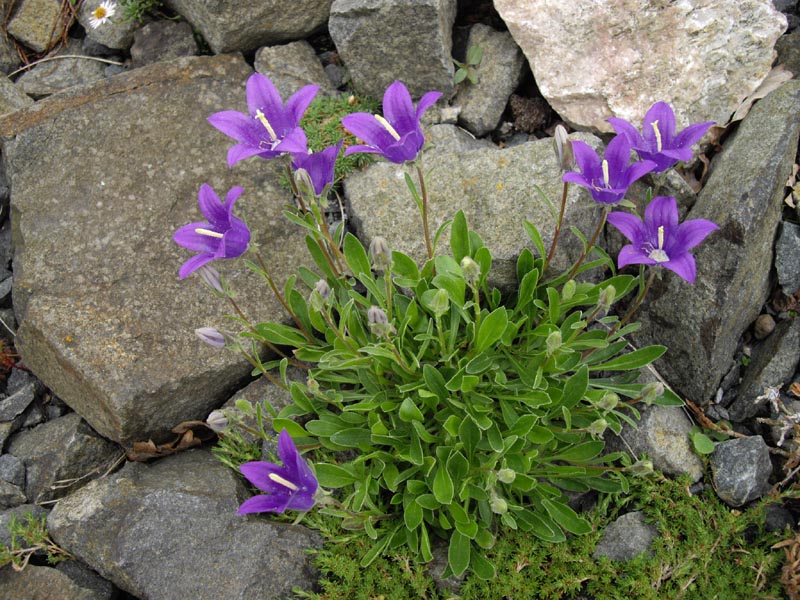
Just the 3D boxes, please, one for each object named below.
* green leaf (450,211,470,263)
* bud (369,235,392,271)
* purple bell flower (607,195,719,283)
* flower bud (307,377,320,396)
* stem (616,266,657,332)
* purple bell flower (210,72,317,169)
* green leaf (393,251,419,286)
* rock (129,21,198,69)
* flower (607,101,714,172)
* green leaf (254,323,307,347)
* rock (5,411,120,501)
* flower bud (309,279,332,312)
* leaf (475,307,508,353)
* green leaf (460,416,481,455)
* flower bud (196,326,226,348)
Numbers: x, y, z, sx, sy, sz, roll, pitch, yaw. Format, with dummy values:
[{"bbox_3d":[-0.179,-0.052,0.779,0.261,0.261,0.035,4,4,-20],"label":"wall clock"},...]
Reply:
[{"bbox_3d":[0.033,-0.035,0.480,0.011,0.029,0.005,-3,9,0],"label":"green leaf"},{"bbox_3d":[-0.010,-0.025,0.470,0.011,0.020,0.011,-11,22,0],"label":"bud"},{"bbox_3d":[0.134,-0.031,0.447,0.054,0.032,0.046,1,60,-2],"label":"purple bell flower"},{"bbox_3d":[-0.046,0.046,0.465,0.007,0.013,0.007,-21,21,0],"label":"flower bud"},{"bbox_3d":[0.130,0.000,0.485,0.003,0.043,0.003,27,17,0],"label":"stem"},{"bbox_3d":[-0.068,-0.089,0.432,0.053,0.029,0.048,-18,54,7],"label":"purple bell flower"},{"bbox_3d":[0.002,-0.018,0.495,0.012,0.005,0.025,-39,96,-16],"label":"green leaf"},{"bbox_3d":[-0.176,-0.192,0.658,0.050,0.034,0.038,0,46,0],"label":"rock"},{"bbox_3d":[0.129,-0.083,0.442,0.053,0.029,0.047,-6,34,6],"label":"flower"},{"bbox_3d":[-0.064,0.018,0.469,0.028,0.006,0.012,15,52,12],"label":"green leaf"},{"bbox_3d":[-0.192,0.091,0.508,0.058,0.038,0.045,0,46,0],"label":"rock"},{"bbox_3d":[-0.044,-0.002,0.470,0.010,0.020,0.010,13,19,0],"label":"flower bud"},{"bbox_3d":[0.047,0.015,0.451,0.006,0.029,0.013,-4,42,-47],"label":"leaf"},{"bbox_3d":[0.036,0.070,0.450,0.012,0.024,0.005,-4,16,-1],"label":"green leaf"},{"bbox_3d":[-0.098,0.019,0.456,0.017,0.009,0.009,21,60,-12],"label":"flower bud"}]

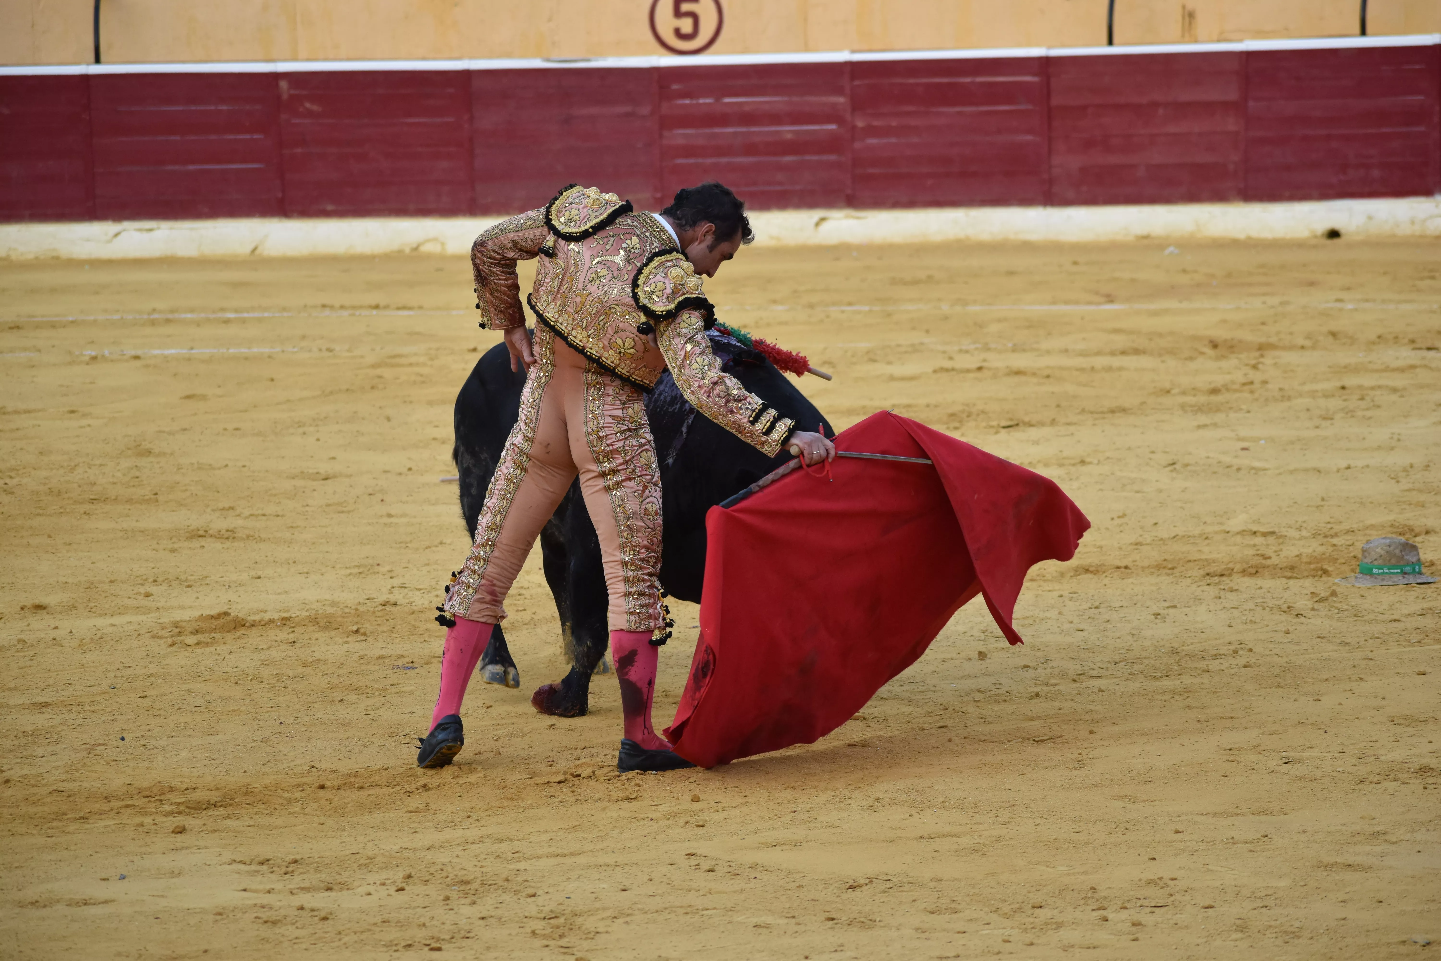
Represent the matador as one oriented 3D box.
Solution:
[{"bbox_3d":[-0.245,-0.015,17.550,0.920,1.530,0.750,1,5,28],"label":"matador"}]

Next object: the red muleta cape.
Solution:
[{"bbox_3d":[0.405,0.275,17.500,1.030,0.920,0.500,-2,5,-15],"label":"red muleta cape"}]

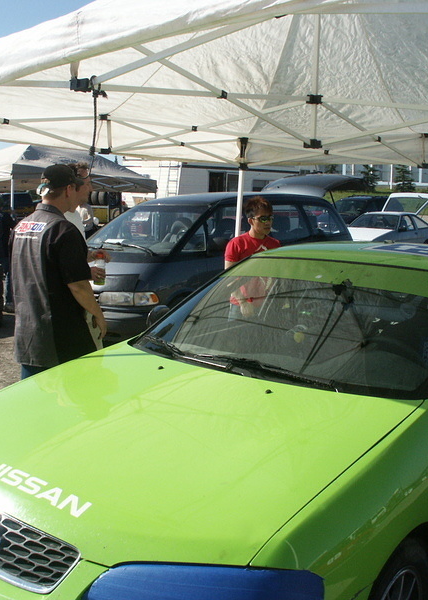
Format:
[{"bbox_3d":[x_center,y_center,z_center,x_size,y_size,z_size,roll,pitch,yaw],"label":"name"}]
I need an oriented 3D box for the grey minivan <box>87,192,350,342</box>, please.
[{"bbox_3d":[-0.013,-0.484,8.750,1.800,1.770,4.750,7,10,38],"label":"grey minivan"}]

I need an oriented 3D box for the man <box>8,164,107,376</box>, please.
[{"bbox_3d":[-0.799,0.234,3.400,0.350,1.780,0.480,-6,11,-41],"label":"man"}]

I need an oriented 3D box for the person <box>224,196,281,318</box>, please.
[{"bbox_3d":[0.282,0.100,4.850,0.470,1.680,0.330,-4,9,-30],"label":"person"}]

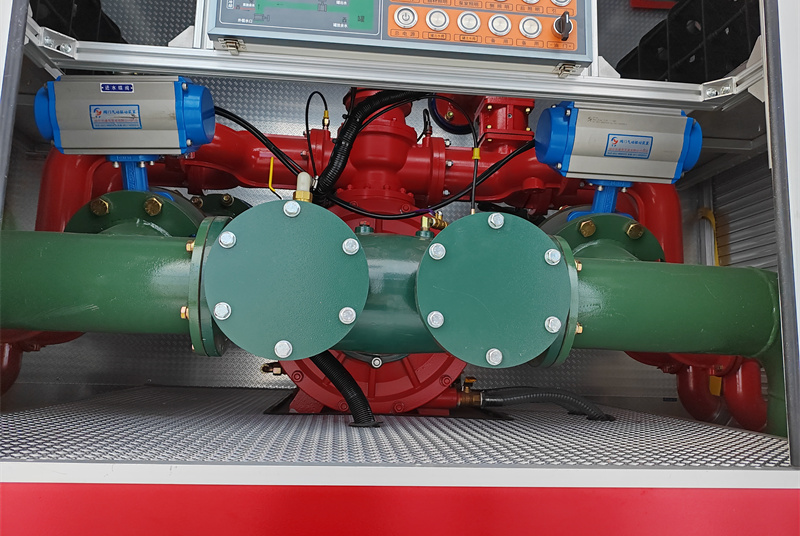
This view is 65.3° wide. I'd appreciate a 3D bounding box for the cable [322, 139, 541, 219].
[{"bbox_3d":[0.073,-0.203,1.334,0.465,0.203,0.100,3,-9,-7],"label":"cable"}]

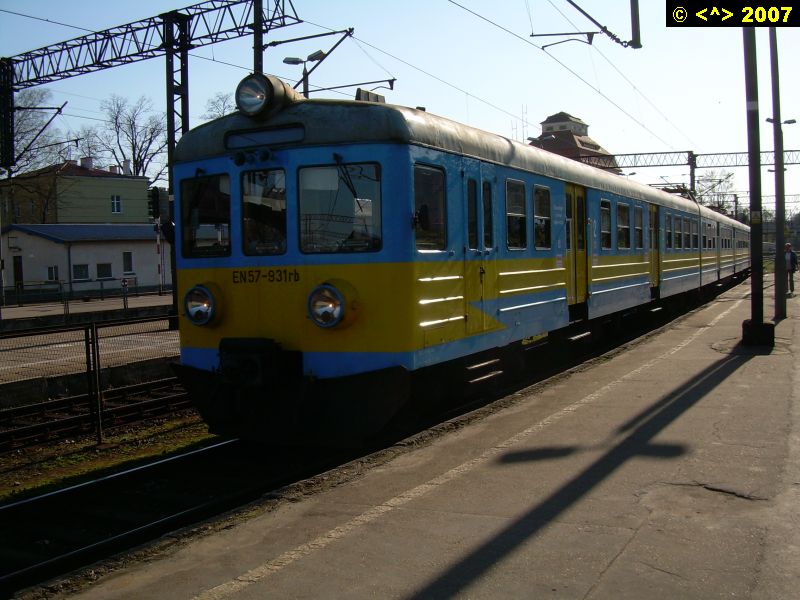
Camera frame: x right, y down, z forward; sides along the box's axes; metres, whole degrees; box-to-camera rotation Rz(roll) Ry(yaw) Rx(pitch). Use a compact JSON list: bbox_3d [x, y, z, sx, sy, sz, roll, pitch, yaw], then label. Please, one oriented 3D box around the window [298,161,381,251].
[{"bbox_3d":[-0.580,-0.887,8.543,0.844,0.862,0.060,-1,3,16],"label":"window"}]

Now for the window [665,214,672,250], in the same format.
[{"bbox_3d":[6.731,-1.713,22.003,0.060,0.910,1.200,0,3,26],"label":"window"}]

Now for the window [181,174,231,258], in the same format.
[{"bbox_3d":[-2.056,-0.873,9.268,0.803,0.862,0.060,0,3,38],"label":"window"}]

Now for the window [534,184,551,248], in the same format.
[{"bbox_3d":[1.987,-1.142,12.221,0.060,0.870,0.702,0,3,27],"label":"window"}]

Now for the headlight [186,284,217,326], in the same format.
[{"bbox_3d":[-2.045,0.054,9.169,0.430,0.430,0.180,0,3,27],"label":"headlight"}]

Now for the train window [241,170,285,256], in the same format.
[{"bbox_3d":[-1.371,-0.883,8.862,0.534,0.872,0.060,0,3,27],"label":"train window"}]

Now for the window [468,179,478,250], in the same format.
[{"bbox_3d":[0.832,-0.969,9.935,0.060,0.800,0.300,0,3,26],"label":"window"}]

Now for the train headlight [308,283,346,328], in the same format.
[{"bbox_3d":[-0.690,0.055,8.478,0.430,0.430,0.180,0,3,27],"label":"train headlight"}]

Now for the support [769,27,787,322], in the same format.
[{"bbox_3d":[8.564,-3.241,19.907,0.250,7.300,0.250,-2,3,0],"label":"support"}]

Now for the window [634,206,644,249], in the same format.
[{"bbox_3d":[4.975,-1.496,18.249,0.060,0.885,0.888,0,3,27],"label":"window"}]

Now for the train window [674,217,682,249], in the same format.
[{"bbox_3d":[7.440,-1.797,23.452,0.060,0.910,1.200,0,3,26],"label":"train window"}]

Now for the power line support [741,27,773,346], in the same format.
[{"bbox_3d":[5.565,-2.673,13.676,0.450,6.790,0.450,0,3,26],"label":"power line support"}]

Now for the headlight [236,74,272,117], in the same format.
[{"bbox_3d":[-1.385,-2.002,8.689,0.430,0.430,0.320,0,3,26],"label":"headlight"}]

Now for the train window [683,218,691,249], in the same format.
[{"bbox_3d":[8.149,-1.882,24.902,0.060,0.910,1.200,0,3,26],"label":"train window"}]

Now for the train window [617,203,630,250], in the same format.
[{"bbox_3d":[4.379,-1.432,17.191,0.060,0.920,1.200,0,3,26],"label":"train window"}]

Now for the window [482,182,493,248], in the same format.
[{"bbox_3d":[1.030,-0.989,10.308,0.060,0.771,0.265,0,3,27],"label":"window"}]

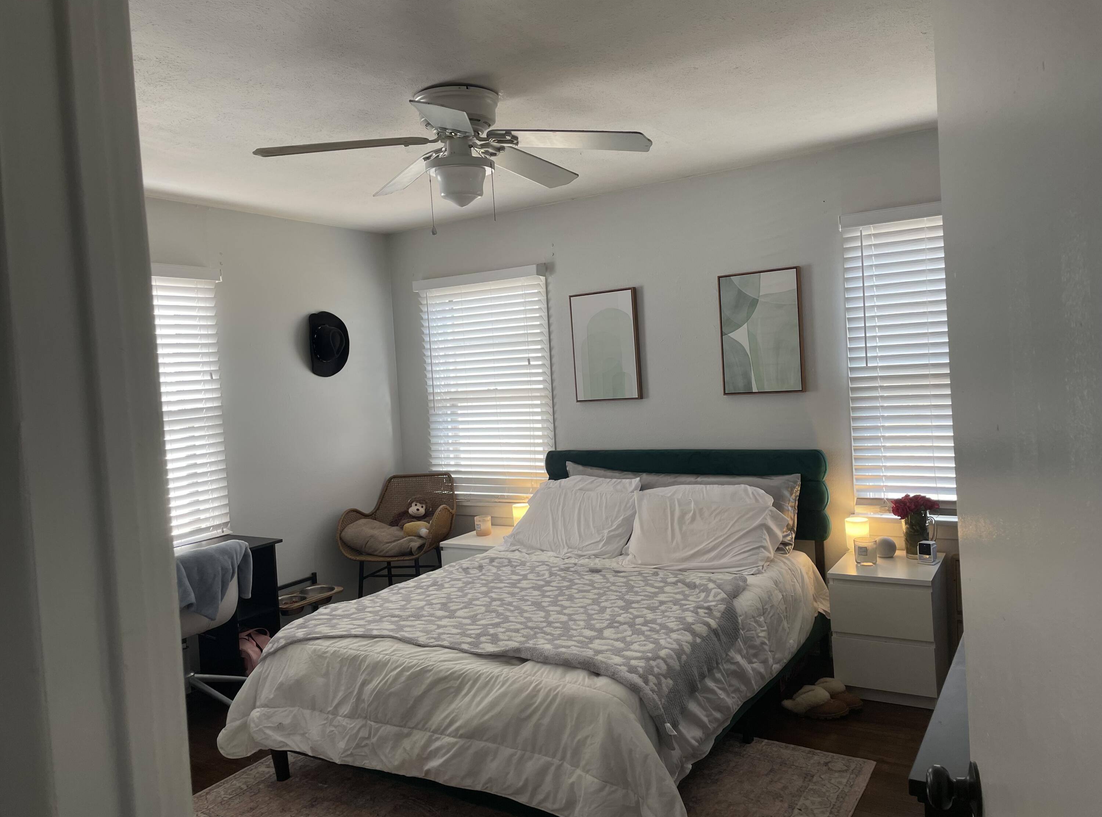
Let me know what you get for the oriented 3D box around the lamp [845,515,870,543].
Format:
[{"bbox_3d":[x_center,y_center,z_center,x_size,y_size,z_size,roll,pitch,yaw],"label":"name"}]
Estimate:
[{"bbox_3d":[1.427,0.599,3.872,0.112,0.145,0.112,-2,3,32],"label":"lamp"}]

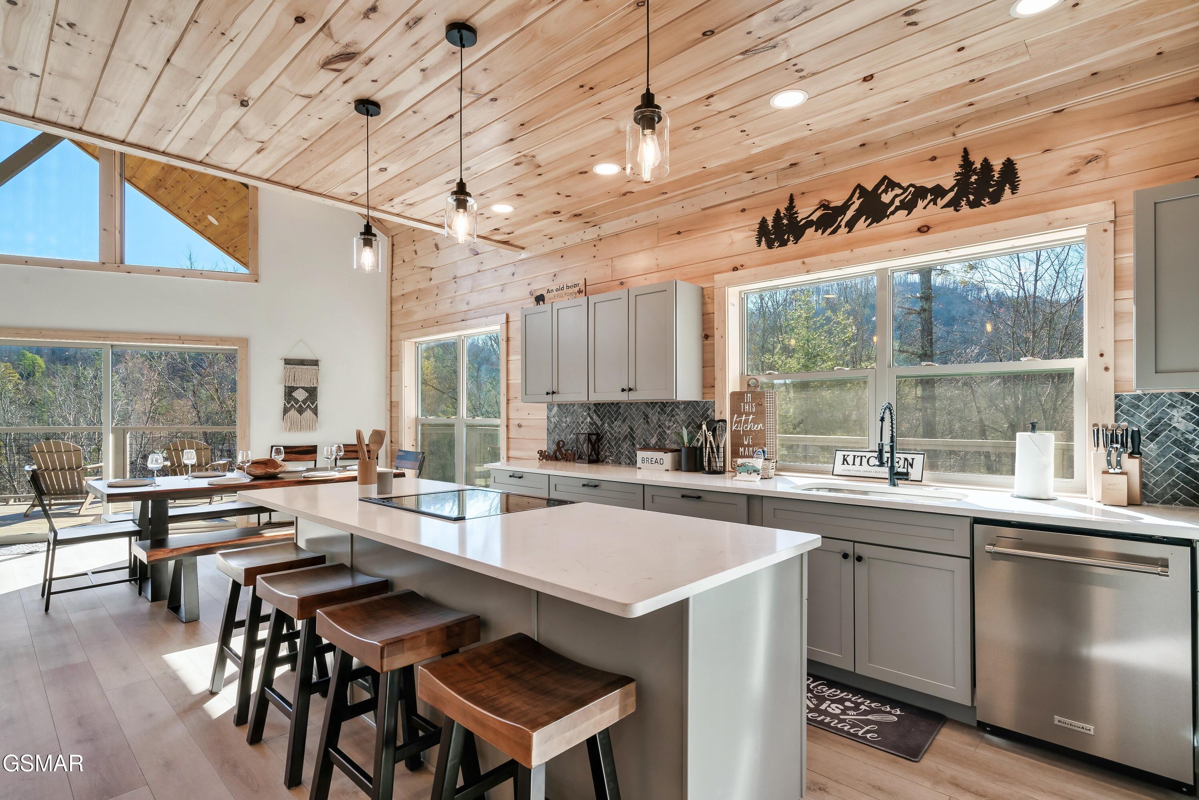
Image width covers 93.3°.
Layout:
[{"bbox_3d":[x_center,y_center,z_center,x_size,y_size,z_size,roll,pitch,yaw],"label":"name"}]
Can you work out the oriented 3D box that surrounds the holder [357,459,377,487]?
[{"bbox_3d":[-1.253,0.391,3.060,0.102,0.130,0.102,-1,-2,42],"label":"holder"}]

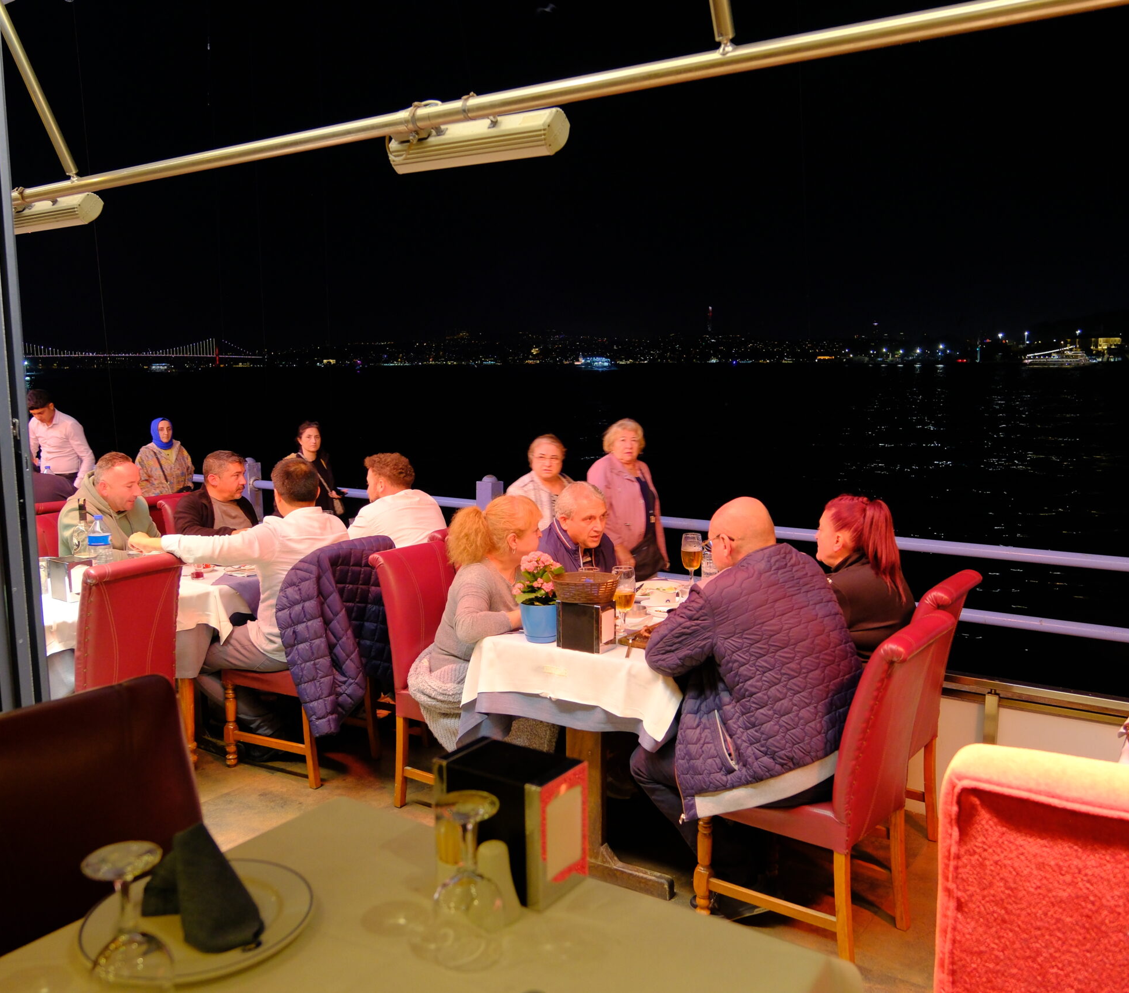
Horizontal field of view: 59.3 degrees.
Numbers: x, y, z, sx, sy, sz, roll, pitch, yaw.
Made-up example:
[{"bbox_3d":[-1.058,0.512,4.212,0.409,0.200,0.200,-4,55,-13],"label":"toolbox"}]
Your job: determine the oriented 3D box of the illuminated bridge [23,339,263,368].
[{"bbox_3d":[-2420.456,-770.881,5330.000,1560.000,165.000,33.000,-5,9,-32],"label":"illuminated bridge"}]

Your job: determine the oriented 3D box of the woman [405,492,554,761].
[{"bbox_3d":[-0.227,0.587,3.761,0.740,1.200,0.500,4,9,27],"label":"woman"}]

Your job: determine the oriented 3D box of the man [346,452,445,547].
[{"bbox_3d":[-0.969,0.440,5.011,0.800,1.345,0.520,4,9,32],"label":"man"}]

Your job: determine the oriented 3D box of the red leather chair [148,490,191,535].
[{"bbox_3d":[-1.968,0.511,5.768,0.580,1.010,0.460,4,9,31],"label":"red leather chair"}]

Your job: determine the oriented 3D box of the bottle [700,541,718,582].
[{"bbox_3d":[0.584,0.274,3.948,0.070,0.200,0.070,4,9,30],"label":"bottle"}]

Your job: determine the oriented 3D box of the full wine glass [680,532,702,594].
[{"bbox_3d":[0.502,0.269,3.918,0.078,0.220,0.078,0,8,0],"label":"full wine glass"}]

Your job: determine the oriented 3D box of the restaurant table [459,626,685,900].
[{"bbox_3d":[0.309,0.811,3.648,0.700,0.780,1.190,4,9,30],"label":"restaurant table"}]

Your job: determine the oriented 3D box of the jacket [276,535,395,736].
[{"bbox_3d":[-0.954,0.575,4.240,0.280,0.800,0.540,4,9,31],"label":"jacket"}]

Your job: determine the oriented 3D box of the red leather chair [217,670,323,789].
[{"bbox_3d":[-1.076,0.653,4.179,0.600,0.990,0.420,4,9,28],"label":"red leather chair"}]

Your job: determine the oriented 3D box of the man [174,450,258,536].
[{"bbox_3d":[-1.708,0.367,5.355,0.760,1.230,0.530,4,9,28],"label":"man"}]

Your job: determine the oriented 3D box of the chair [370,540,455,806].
[{"bbox_3d":[-0.381,0.696,3.861,0.600,0.990,0.420,4,9,28],"label":"chair"}]

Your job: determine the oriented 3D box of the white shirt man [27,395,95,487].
[{"bbox_3d":[-3.300,0.071,6.518,0.520,1.520,0.420,1,8,12],"label":"white shirt man"}]

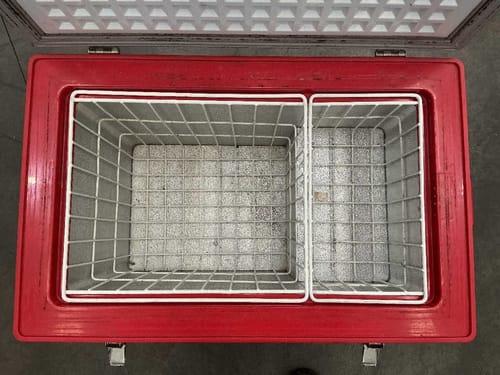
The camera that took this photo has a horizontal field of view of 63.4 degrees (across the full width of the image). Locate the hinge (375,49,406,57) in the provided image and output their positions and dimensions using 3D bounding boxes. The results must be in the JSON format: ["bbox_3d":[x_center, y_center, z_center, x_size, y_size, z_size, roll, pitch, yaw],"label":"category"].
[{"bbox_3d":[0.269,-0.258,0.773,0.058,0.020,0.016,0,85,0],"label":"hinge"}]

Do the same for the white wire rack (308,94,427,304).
[{"bbox_3d":[0.218,0.025,0.843,0.213,0.187,0.387,0,85,0],"label":"white wire rack"}]

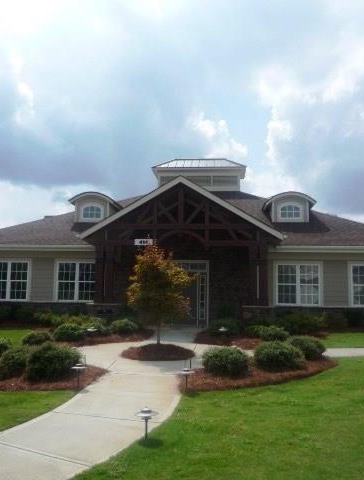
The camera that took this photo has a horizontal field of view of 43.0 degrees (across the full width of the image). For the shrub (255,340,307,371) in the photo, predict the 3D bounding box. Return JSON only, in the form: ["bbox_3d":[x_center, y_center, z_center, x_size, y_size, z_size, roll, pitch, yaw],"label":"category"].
[{"bbox_3d":[1.880,2.191,8.868,0.957,0.528,0.909,0,-5,12],"label":"shrub"}]

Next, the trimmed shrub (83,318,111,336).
[{"bbox_3d":[-2.468,2.533,13.386,0.809,0.514,0.769,0,-5,5],"label":"trimmed shrub"}]

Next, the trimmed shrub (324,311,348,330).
[{"bbox_3d":[5.608,2.912,16.794,0.870,0.694,0.827,0,-5,5],"label":"trimmed shrub"}]

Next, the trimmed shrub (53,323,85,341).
[{"bbox_3d":[-3.049,2.462,12.454,0.861,0.472,0.818,0,-5,5],"label":"trimmed shrub"}]

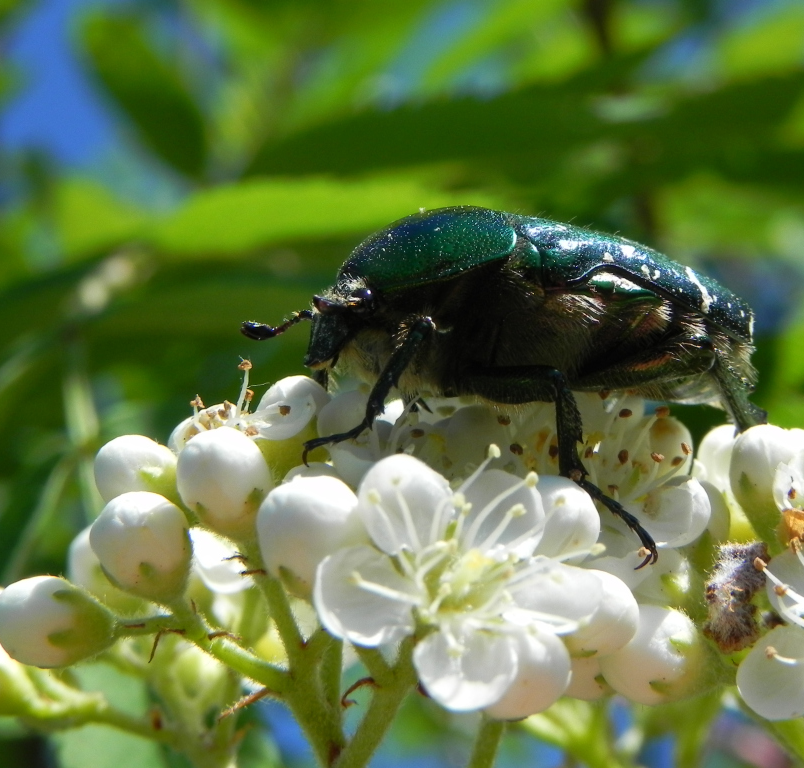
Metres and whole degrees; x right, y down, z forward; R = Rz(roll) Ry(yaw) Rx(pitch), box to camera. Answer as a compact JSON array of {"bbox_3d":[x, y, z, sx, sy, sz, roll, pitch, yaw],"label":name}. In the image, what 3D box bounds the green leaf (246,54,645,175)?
[{"bbox_3d":[0.003,-0.018,0.165,0.026,0.006,0.010,-10,0,0],"label":"green leaf"}]

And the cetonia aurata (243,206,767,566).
[{"bbox_3d":[0.004,0.000,0.102,0.020,0.014,0.013,0,0,-22],"label":"cetonia aurata"}]

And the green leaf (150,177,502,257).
[{"bbox_3d":[-0.004,-0.010,0.155,0.024,0.004,0.010,-6,0,0],"label":"green leaf"}]

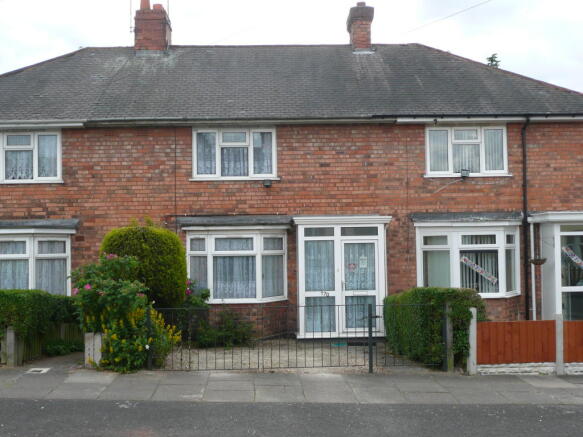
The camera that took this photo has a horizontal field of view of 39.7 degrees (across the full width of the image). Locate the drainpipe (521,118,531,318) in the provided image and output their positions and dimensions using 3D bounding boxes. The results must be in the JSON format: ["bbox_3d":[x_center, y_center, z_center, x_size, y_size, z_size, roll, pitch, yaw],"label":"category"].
[{"bbox_3d":[5.161,0.173,17.771,0.100,4.809,0.120,-1,-2,-2],"label":"drainpipe"}]

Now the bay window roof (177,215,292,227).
[{"bbox_3d":[-1.199,0.042,17.019,2.517,0.275,0.880,-1,-2,-2],"label":"bay window roof"}]

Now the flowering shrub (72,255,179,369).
[{"bbox_3d":[-2.337,1.313,11.657,1.420,1.620,1.300,-1,-2,-1],"label":"flowering shrub"}]

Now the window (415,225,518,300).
[{"bbox_3d":[3.721,0.916,16.941,2.140,1.470,0.650,-1,-2,-1],"label":"window"}]

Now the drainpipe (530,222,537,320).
[{"bbox_3d":[5.285,1.330,17.669,0.080,2.487,0.100,-1,-2,-2],"label":"drainpipe"}]

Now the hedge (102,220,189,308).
[{"bbox_3d":[-2.885,1.219,15.775,1.669,2.362,1.550,-1,-2,-2],"label":"hedge"}]

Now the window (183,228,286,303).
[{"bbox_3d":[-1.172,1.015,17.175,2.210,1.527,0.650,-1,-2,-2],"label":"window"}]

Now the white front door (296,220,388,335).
[{"bbox_3d":[1.076,1.226,16.869,1.930,2.513,0.200,-1,-2,-2],"label":"white front door"}]

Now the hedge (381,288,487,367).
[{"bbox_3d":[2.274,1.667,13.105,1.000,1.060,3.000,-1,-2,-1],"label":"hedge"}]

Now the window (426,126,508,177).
[{"bbox_3d":[3.777,-1.432,17.360,1.760,1.070,0.130,-1,-2,-1],"label":"window"}]

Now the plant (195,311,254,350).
[{"bbox_3d":[-1.295,2.138,15.755,1.150,0.680,0.850,-1,-2,-1],"label":"plant"}]

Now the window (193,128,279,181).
[{"bbox_3d":[-1.211,-1.371,17.239,1.820,1.120,0.130,-1,-2,-1],"label":"window"}]

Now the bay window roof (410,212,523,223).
[{"bbox_3d":[3.767,-0.021,17.300,2.380,0.220,0.750,-1,-1,-2],"label":"bay window roof"}]

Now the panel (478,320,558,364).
[{"bbox_3d":[3.419,1.883,12.277,1.228,0.635,0.050,-1,-2,-2],"label":"panel"}]

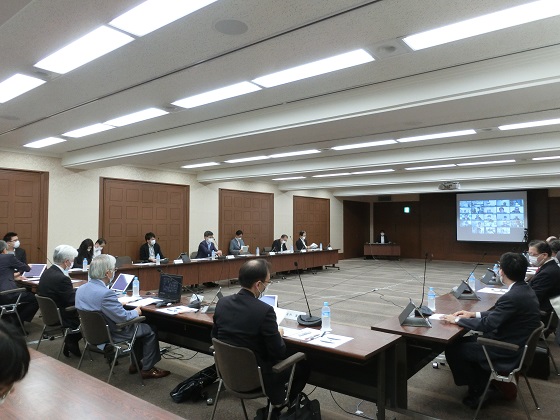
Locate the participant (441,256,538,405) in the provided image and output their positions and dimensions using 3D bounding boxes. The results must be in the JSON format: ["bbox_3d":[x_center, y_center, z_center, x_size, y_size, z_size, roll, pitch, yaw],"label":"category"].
[{"bbox_3d":[1.763,1.010,3.414,0.780,1.300,0.500,-2,-3,37],"label":"participant"}]

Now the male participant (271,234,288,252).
[{"bbox_3d":[0.140,1.347,12.503,0.780,1.220,0.550,-1,-2,38],"label":"male participant"}]

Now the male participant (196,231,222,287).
[{"bbox_3d":[-1.734,1.196,10.105,0.780,1.340,0.550,-1,-2,38],"label":"male participant"}]

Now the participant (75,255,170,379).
[{"bbox_3d":[-1.387,1.031,3.714,0.500,1.270,0.860,-1,-3,31],"label":"participant"}]

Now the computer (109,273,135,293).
[{"bbox_3d":[-1.953,0.914,5.085,0.320,0.215,0.020,4,-36,41],"label":"computer"}]

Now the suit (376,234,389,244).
[{"bbox_3d":[4.572,1.404,17.900,0.530,0.660,0.420,0,-2,15],"label":"suit"}]

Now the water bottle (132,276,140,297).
[{"bbox_3d":[-1.690,0.897,4.750,0.066,0.220,0.066,-1,-2,38],"label":"water bottle"}]

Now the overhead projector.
[{"bbox_3d":[4.756,-0.670,11.346,0.480,0.200,0.400,-2,-3,37],"label":"overhead projector"}]

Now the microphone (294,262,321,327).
[{"bbox_3d":[0.200,0.688,3.325,0.180,0.510,0.260,-2,-3,37],"label":"microphone"}]

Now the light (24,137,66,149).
[{"bbox_3d":[-4.151,-1.185,7.126,1.210,0.060,0.255,-2,-3,37],"label":"light"}]

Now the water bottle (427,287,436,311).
[{"bbox_3d":[1.451,0.857,3.865,0.067,0.220,0.067,-2,-3,37],"label":"water bottle"}]

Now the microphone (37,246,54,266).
[{"bbox_3d":[-3.108,0.782,5.672,0.170,0.490,0.480,-1,-2,38],"label":"microphone"}]

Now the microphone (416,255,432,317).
[{"bbox_3d":[1.350,0.688,3.775,0.190,0.550,0.180,-2,-3,37],"label":"microphone"}]

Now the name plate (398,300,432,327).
[{"bbox_3d":[1.125,0.870,3.386,0.220,0.160,0.260,0,-2,10],"label":"name plate"}]

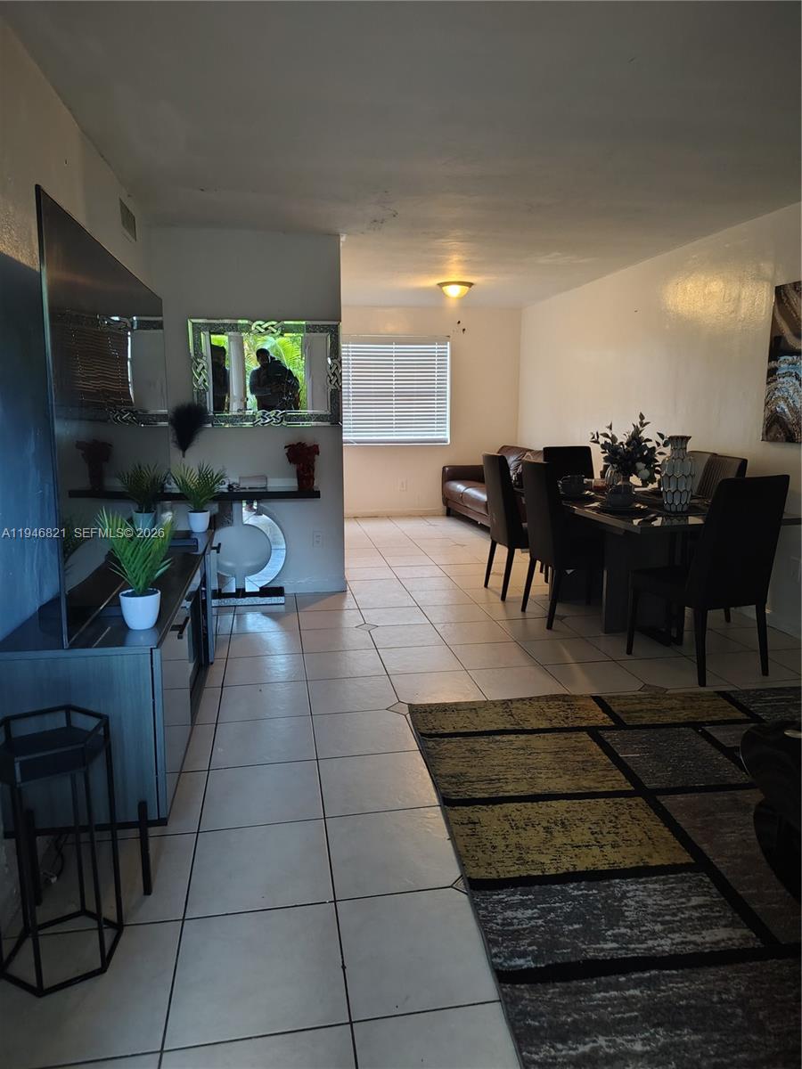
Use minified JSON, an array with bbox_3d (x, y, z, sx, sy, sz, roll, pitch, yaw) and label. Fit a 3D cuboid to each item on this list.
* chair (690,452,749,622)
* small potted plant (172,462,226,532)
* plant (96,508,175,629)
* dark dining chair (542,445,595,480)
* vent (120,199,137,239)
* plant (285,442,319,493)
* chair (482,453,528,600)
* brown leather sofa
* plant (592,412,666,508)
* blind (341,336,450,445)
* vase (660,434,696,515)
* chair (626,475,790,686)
[{"bbox_3d":[1.790,0.019,4.743,0.590,1.005,0.455,-1,10,-4],"label":"chair"},{"bbox_3d":[-1.015,-0.183,3.726,0.255,0.335,0.240,-2,11,-10],"label":"small potted plant"},{"bbox_3d":[-0.764,0.105,2.149,0.215,0.335,0.205,-2,11,-10],"label":"plant"},{"bbox_3d":[1.327,-0.136,5.561,0.460,0.985,0.570,-2,11,-10],"label":"dark dining chair"},{"bbox_3d":[-1.454,-1.687,3.991,0.022,0.140,0.440,-2,11,-10],"label":"vent"},{"bbox_3d":[-0.659,-0.462,5.008,0.225,0.325,0.210,-2,10,-10],"label":"plant"},{"bbox_3d":[0.918,-0.080,5.314,0.590,1.005,0.455,-3,10,-14],"label":"chair"},{"bbox_3d":[1.160,-0.454,7.806,0.930,0.860,2.350,-2,10,-10],"label":"brown leather sofa"},{"bbox_3d":[1.384,-0.460,4.470,0.425,0.510,0.390,-2,11,-10],"label":"plant"},{"bbox_3d":[-0.068,-1.661,8.589,1.300,1.235,0.060,-2,10,-10],"label":"blind"},{"bbox_3d":[1.521,-0.336,4.041,0.190,0.418,0.190,-2,11,-10],"label":"vase"},{"bbox_3d":[1.558,0.187,3.814,0.455,1.005,0.580,-5,11,-23],"label":"chair"}]

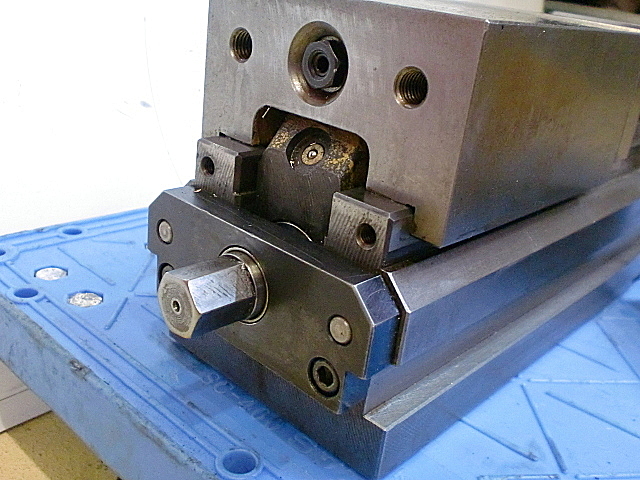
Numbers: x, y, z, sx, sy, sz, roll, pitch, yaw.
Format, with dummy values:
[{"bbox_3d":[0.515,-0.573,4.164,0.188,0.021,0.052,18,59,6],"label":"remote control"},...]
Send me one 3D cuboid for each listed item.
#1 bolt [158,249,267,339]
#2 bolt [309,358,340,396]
[{"bbox_3d":[-0.035,0.018,0.210,0.024,0.024,0.028,25,28,37],"label":"bolt"},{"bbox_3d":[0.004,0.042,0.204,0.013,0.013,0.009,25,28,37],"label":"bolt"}]

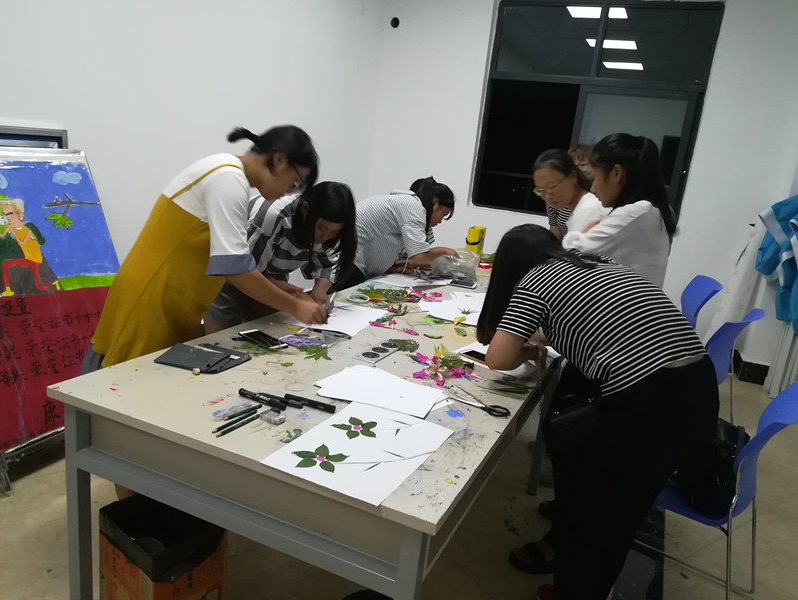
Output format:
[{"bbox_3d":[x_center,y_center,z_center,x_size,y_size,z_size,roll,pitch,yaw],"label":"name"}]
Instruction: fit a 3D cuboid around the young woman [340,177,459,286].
[{"bbox_3d":[-0.058,-0.082,3.607,0.760,1.300,0.470,6,14,-2],"label":"young woman"}]

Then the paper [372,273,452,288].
[{"bbox_3d":[0.100,-0.118,3.372,0.300,0.015,0.420,14,16,30],"label":"paper"}]

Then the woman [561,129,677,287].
[{"bbox_3d":[0.839,0.130,2.502,0.420,1.600,0.460,14,16,29],"label":"woman"}]

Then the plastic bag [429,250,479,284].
[{"bbox_3d":[0.321,-0.199,3.490,0.220,0.160,0.250,3,14,-14],"label":"plastic bag"}]

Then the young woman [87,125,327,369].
[{"bbox_3d":[-0.687,0.094,2.209,0.780,1.490,0.470,2,14,-17],"label":"young woman"}]

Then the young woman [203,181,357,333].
[{"bbox_3d":[-0.532,0.102,2.665,0.660,1.290,0.460,7,14,3],"label":"young woman"}]

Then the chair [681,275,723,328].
[{"bbox_3d":[1.844,0.227,4.198,0.500,0.820,0.460,7,14,5],"label":"chair"}]

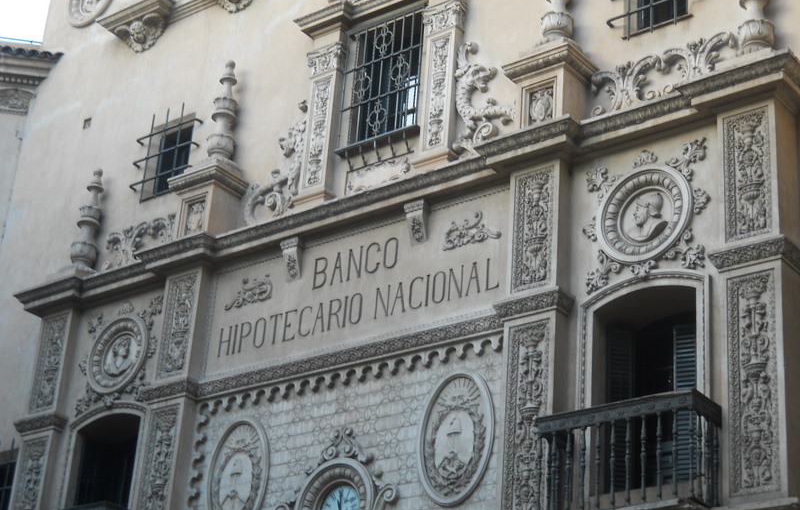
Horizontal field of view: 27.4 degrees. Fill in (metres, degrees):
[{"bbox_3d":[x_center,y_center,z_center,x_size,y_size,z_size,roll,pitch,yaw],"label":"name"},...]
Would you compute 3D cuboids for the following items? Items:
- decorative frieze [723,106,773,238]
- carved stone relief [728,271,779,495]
[{"bbox_3d":[3.379,-0.787,15.961,0.486,1.376,0.064,-15,-32,35],"label":"decorative frieze"},{"bbox_3d":[3.139,1.127,14.554,0.483,2.093,0.070,-15,-32,35],"label":"carved stone relief"}]

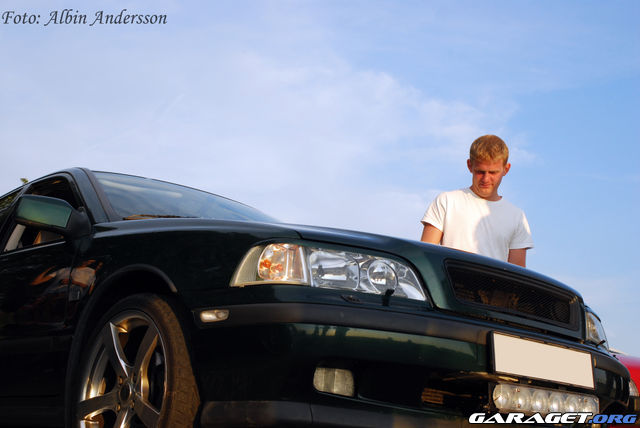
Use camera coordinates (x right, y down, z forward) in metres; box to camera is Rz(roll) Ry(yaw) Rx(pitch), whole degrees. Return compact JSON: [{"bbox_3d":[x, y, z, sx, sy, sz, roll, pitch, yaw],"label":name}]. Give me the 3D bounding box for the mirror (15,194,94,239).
[{"bbox_3d":[-0.934,0.012,3.235,0.225,0.140,0.150,16,-21,-40],"label":"mirror"}]

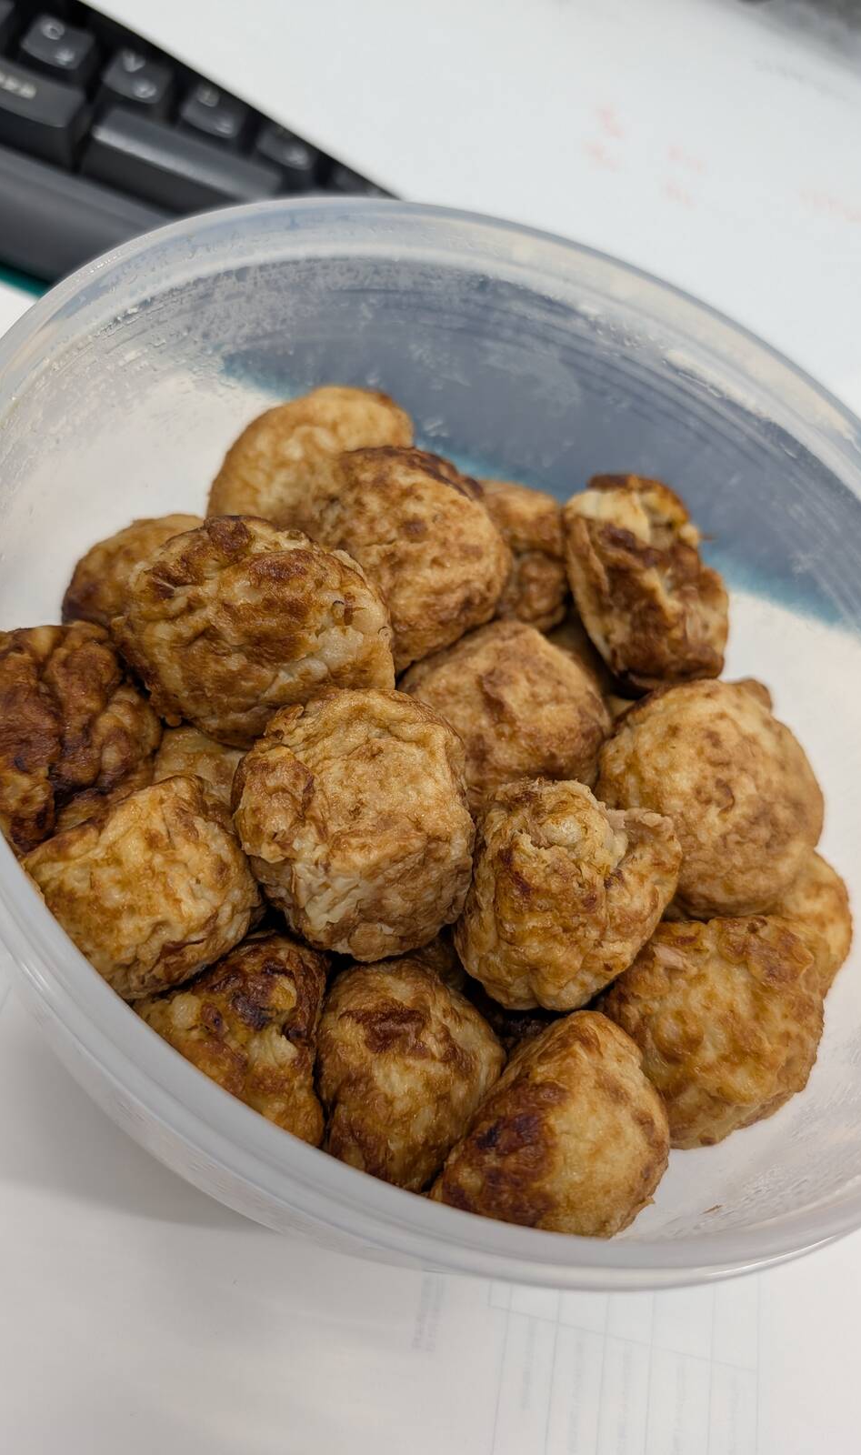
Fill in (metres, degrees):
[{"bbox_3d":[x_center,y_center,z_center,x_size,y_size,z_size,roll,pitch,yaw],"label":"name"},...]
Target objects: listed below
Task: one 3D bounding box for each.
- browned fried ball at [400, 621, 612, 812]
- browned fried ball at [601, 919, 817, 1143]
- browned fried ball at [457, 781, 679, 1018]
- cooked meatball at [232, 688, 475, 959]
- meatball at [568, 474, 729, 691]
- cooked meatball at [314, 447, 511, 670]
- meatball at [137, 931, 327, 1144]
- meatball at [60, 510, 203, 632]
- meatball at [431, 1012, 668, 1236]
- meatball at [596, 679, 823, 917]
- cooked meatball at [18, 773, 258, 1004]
[{"bbox_3d":[0.013,-0.001,0.167,0.036,0.034,0.035,0,62,-20],"label":"browned fried ball"},{"bbox_3d":[0.044,0.048,0.158,0.035,0.034,0.035,9,60,-15],"label":"browned fried ball"},{"bbox_3d":[0.021,0.026,0.157,0.036,0.036,0.036,9,59,-16],"label":"browned fried ball"},{"bbox_3d":[-0.011,0.013,0.140,0.034,0.035,0.035,9,59,-15],"label":"cooked meatball"},{"bbox_3d":[0.039,-0.026,0.185,0.032,0.036,0.034,36,55,2],"label":"meatball"},{"bbox_3d":[-0.003,-0.025,0.150,0.030,0.031,0.033,0,60,-21],"label":"cooked meatball"},{"bbox_3d":[-0.029,0.044,0.144,0.033,0.033,0.032,9,59,-15],"label":"meatball"},{"bbox_3d":[-0.049,-0.021,0.181,0.035,0.034,0.035,-11,67,-25],"label":"meatball"},{"bbox_3d":[0.018,0.057,0.146,0.035,0.035,0.034,9,59,-15],"label":"meatball"},{"bbox_3d":[0.040,0.010,0.146,0.033,0.032,0.034,0,60,-21],"label":"meatball"},{"bbox_3d":[-0.038,0.021,0.134,0.033,0.030,0.031,0,60,-21],"label":"cooked meatball"}]

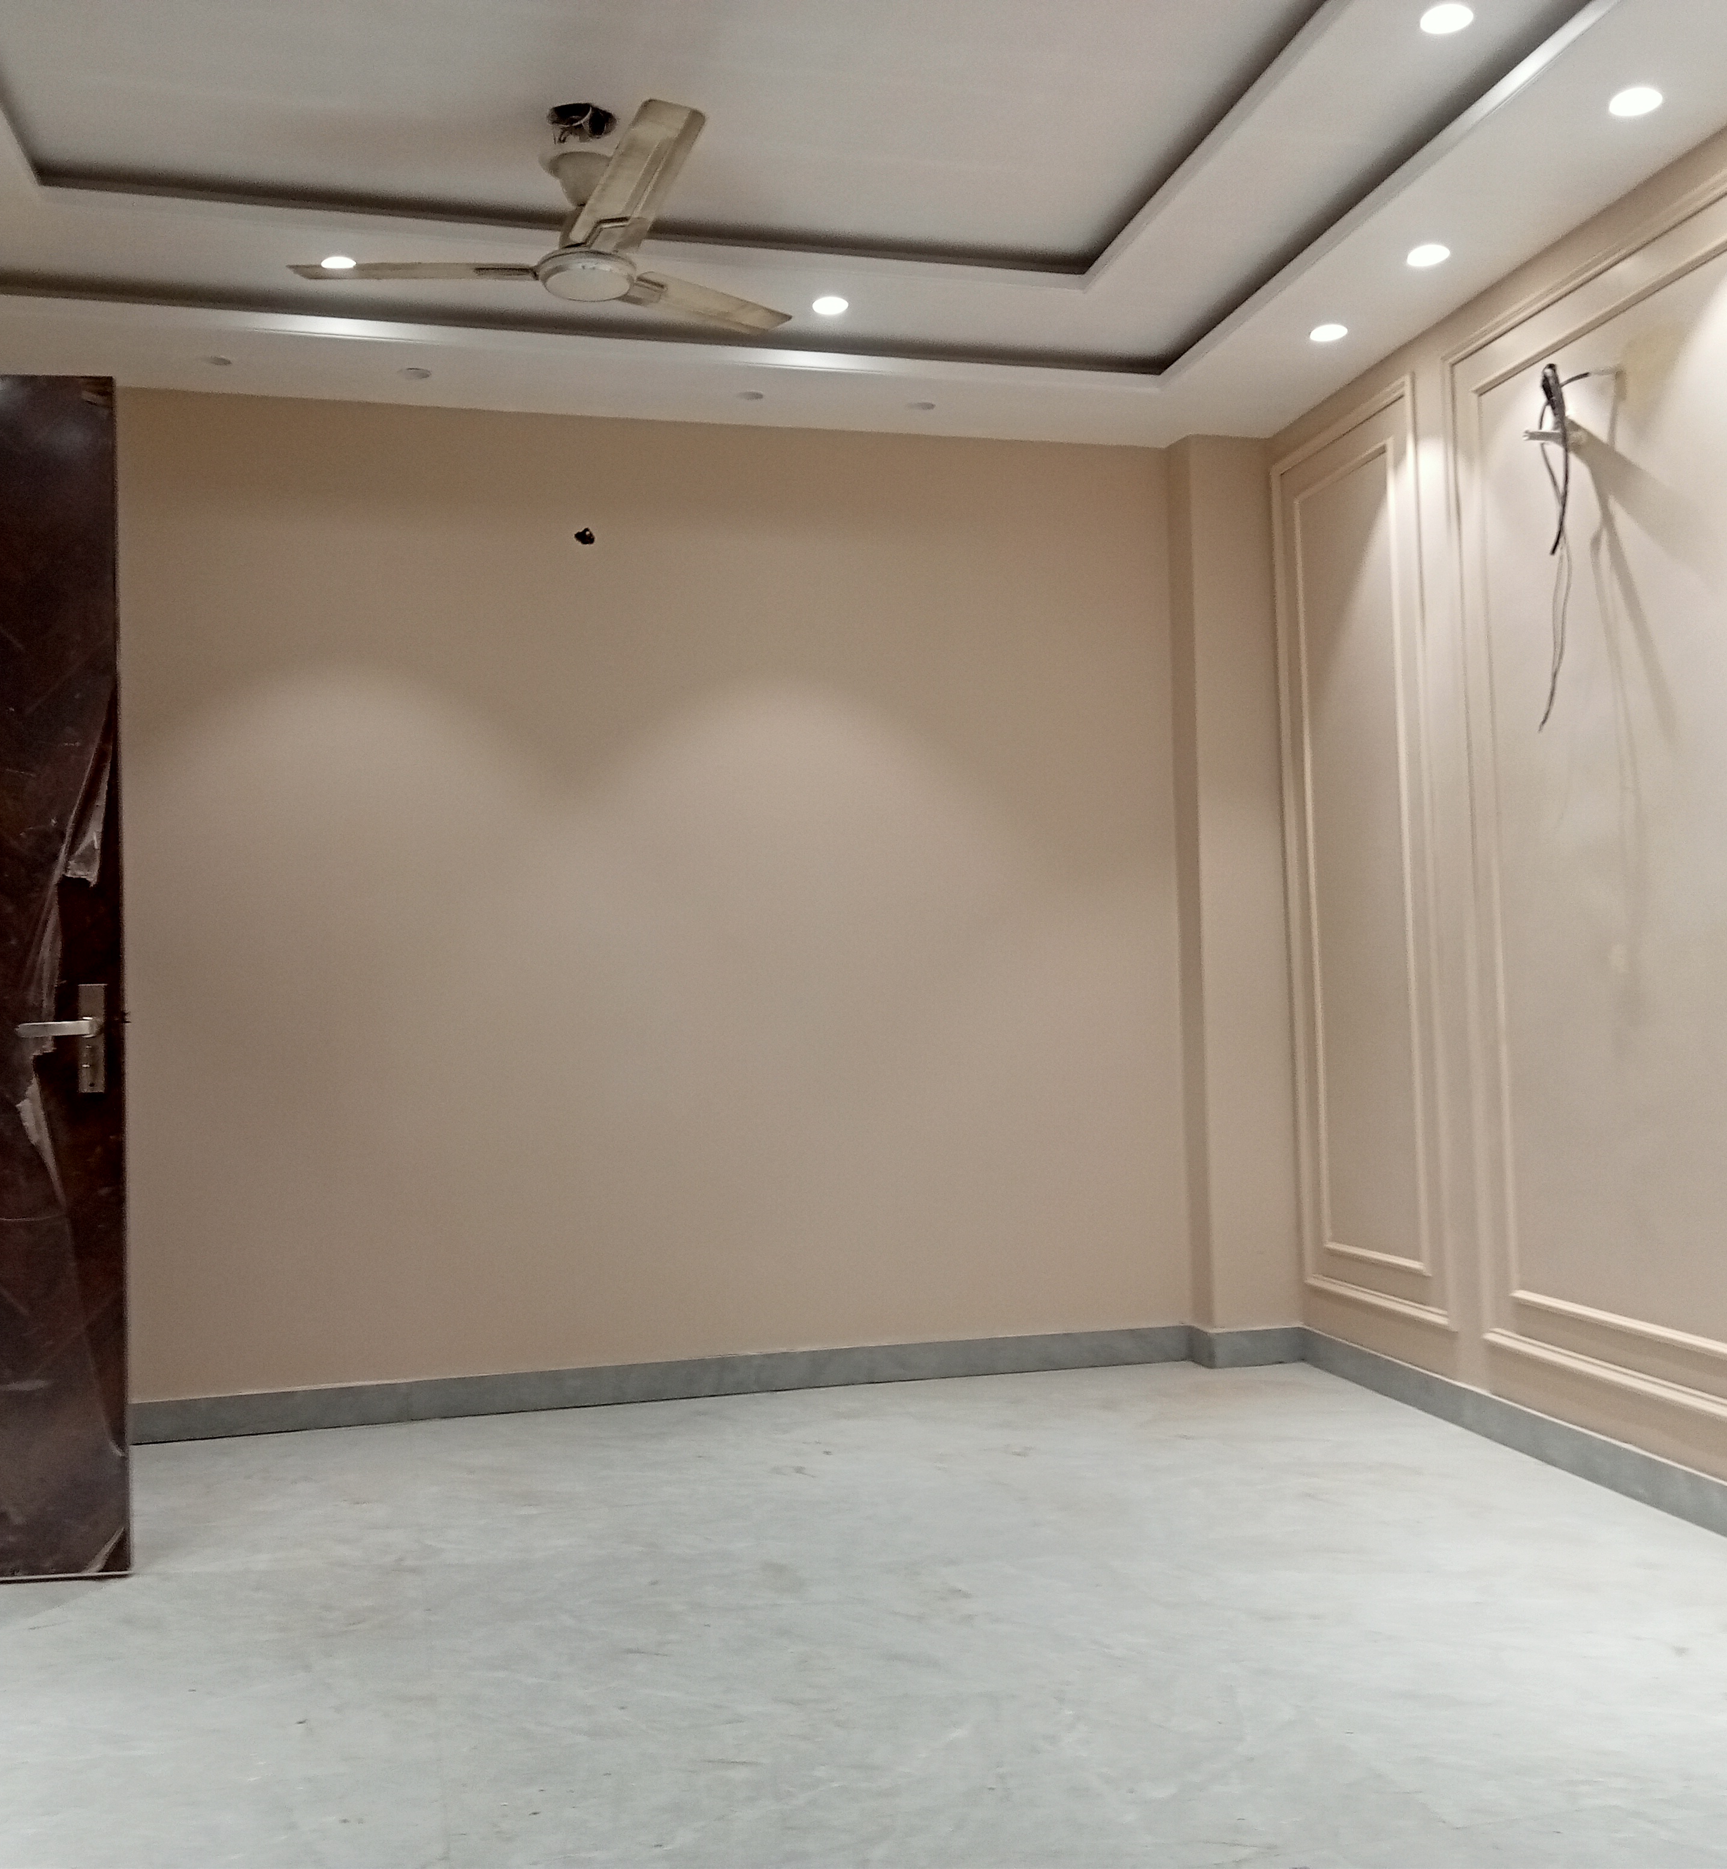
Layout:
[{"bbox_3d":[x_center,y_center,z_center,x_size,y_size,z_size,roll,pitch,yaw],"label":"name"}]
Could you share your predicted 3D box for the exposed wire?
[{"bbox_3d":[1.365,-0.757,3.937,0.100,0.700,0.100,-1,-2,-12],"label":"exposed wire"}]

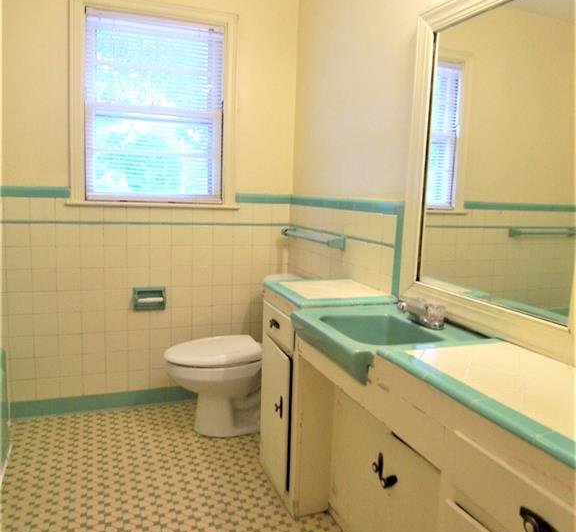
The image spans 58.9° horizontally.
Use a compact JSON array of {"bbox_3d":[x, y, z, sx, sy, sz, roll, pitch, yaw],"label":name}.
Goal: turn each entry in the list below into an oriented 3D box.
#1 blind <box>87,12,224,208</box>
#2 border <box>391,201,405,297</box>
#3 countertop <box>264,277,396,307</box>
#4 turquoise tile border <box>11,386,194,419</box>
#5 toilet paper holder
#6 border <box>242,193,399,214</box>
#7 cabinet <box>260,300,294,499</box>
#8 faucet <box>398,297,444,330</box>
[{"bbox_3d":[-0.661,-0.776,2.581,0.672,0.906,0.046,-1,9,-21],"label":"blind"},{"bbox_3d":[0.400,-0.055,1.890,0.016,0.350,0.048,-1,9,-21],"label":"border"},{"bbox_3d":[0.148,0.100,2.002,0.413,0.034,0.423,-1,9,-21],"label":"countertop"},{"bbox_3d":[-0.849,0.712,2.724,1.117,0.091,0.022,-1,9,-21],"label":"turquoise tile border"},{"bbox_3d":[-0.725,0.174,2.681,0.162,0.119,0.061,-1,9,-21],"label":"toilet paper holder"},{"bbox_3d":[0.073,-0.287,2.313,0.316,0.049,1.127,-1,9,-21],"label":"border"},{"bbox_3d":[0.143,0.504,2.067,0.390,0.750,0.431,-1,9,-21],"label":"cabinet"},{"bbox_3d":[0.413,0.143,1.582,0.118,0.076,0.155,-1,9,-21],"label":"faucet"}]

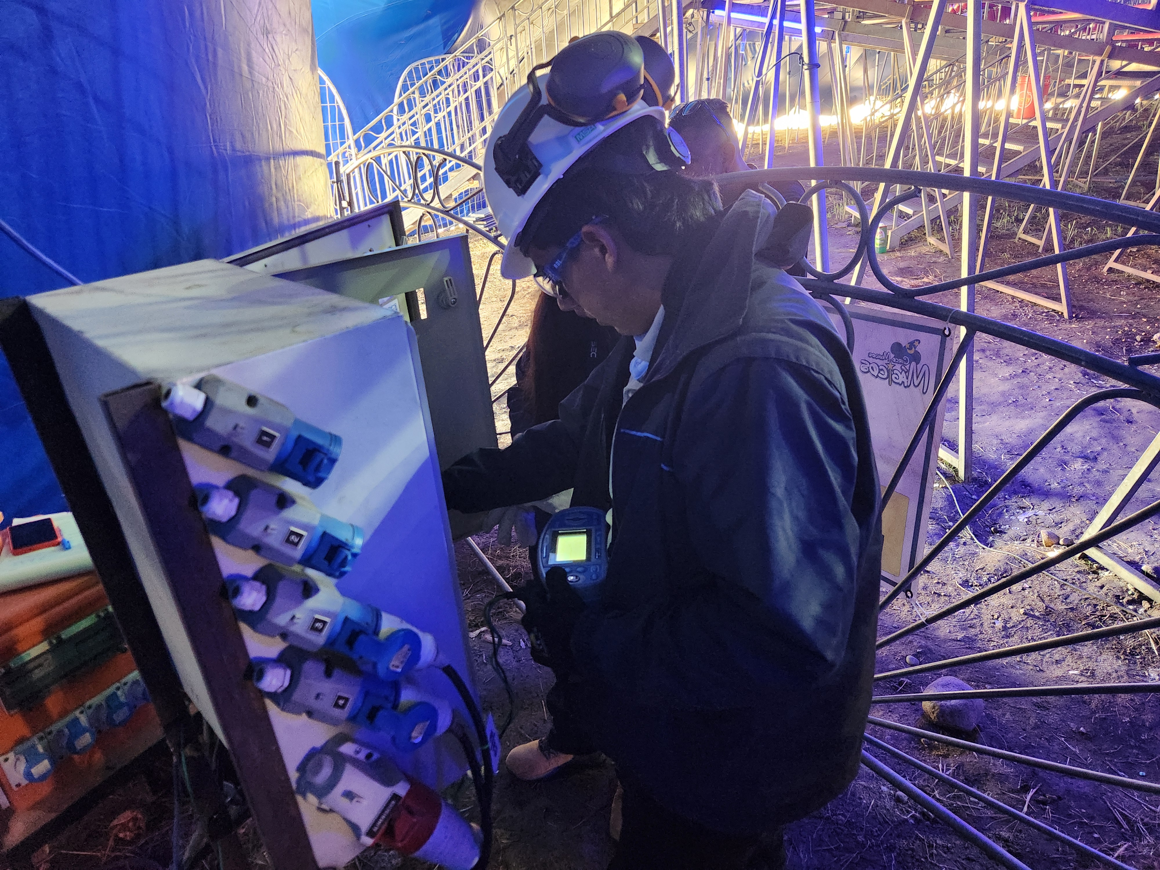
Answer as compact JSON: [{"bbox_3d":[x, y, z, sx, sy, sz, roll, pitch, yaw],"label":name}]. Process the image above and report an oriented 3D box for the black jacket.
[{"bbox_3d":[0.096,0.116,1.067,0.620,0.820,0.570,-7,28,-5],"label":"black jacket"}]

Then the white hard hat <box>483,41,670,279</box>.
[{"bbox_3d":[-0.036,-0.360,0.995,0.160,0.292,0.235,48,38,1],"label":"white hard hat"}]

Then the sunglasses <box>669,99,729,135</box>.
[{"bbox_3d":[0.269,-0.673,1.710,0.046,0.150,0.142,-51,28,-1],"label":"sunglasses"}]

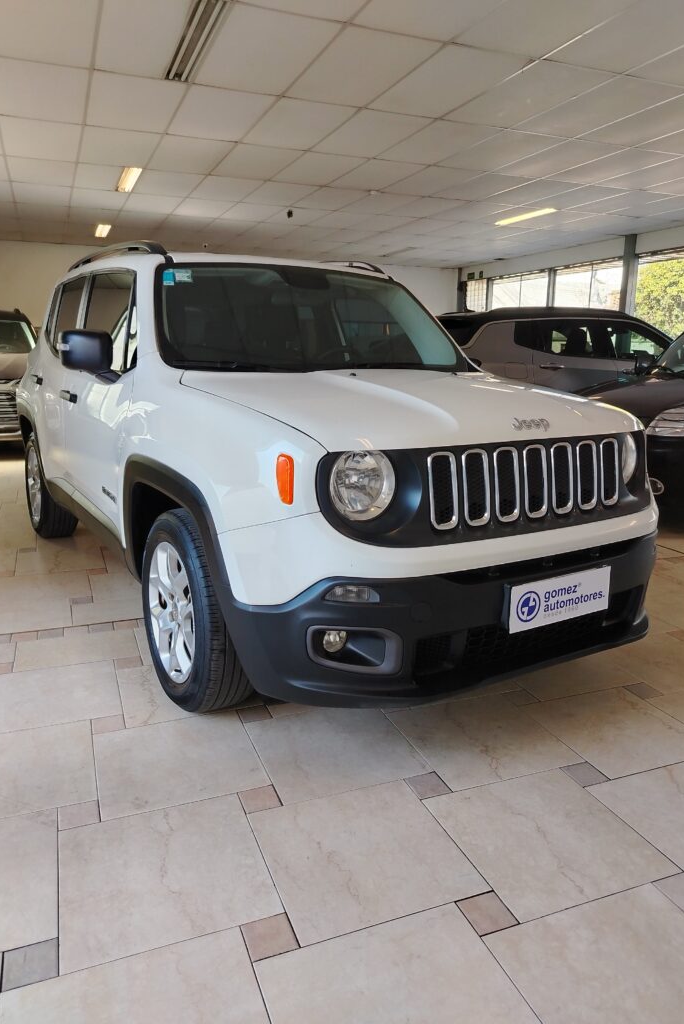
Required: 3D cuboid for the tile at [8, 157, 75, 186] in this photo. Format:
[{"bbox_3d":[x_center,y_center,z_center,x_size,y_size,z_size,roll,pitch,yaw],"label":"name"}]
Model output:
[{"bbox_3d":[-2.950,-3.353,7.002,0.605,0.022,1.206,-5,14,-21],"label":"tile"}]

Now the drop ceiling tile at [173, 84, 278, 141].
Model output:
[{"bbox_3d":[-0.918,-2.934,5.239,0.602,0.025,1.210,-4,14,-21],"label":"drop ceiling tile"}]

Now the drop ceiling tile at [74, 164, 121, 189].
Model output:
[{"bbox_3d":[-2.451,-3.384,7.161,0.444,0.025,1.210,-4,14,-21],"label":"drop ceiling tile"}]

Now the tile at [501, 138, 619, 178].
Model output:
[{"bbox_3d":[1.915,-3.165,6.380,0.605,0.020,1.210,-4,14,-21],"label":"tile"}]

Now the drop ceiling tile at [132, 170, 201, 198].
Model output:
[{"bbox_3d":[-1.833,-3.461,7.484,0.605,0.020,1.210,-4,14,-21],"label":"drop ceiling tile"}]

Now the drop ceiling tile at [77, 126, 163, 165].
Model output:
[{"bbox_3d":[-1.929,-3.140,6.103,0.602,0.025,1.210,-4,14,-21],"label":"drop ceiling tile"}]

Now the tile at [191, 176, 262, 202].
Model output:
[{"bbox_3d":[-1.250,-3.489,7.665,0.605,0.022,1.206,-5,14,-21],"label":"tile"}]

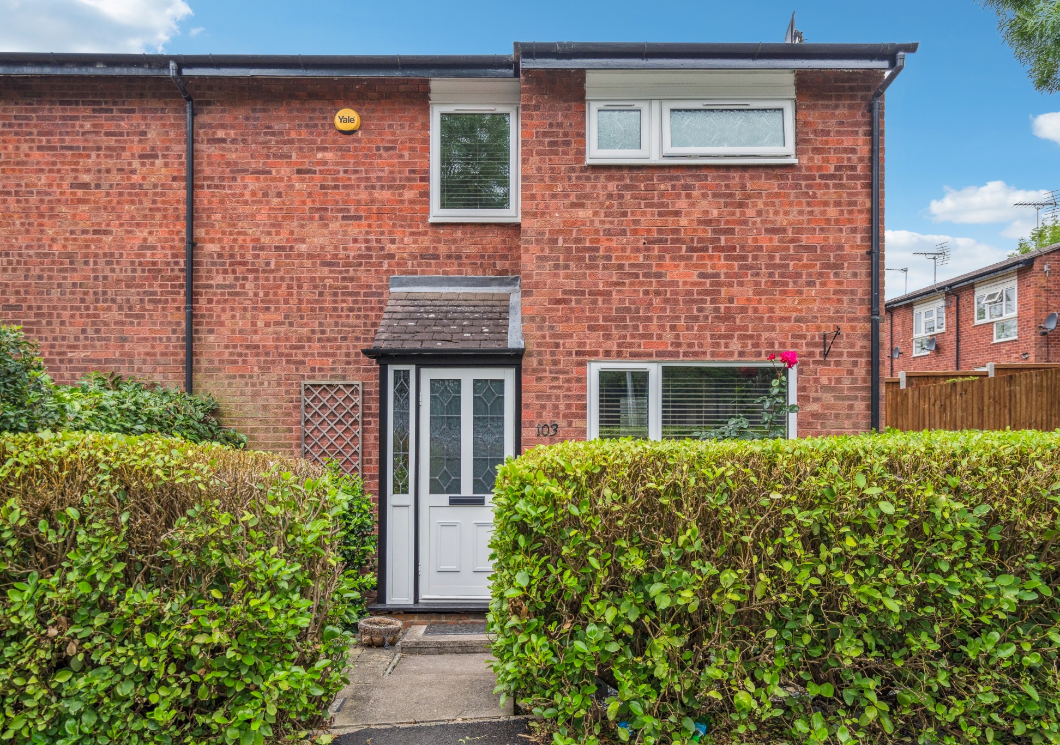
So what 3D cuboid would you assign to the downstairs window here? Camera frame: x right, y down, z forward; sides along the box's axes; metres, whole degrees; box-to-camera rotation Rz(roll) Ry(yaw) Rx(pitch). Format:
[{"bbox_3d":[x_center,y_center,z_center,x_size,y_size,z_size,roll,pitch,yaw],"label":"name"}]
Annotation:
[{"bbox_3d":[1.400,0.420,6.420,1.800,1.040,0.100,0,0,1],"label":"downstairs window"}]

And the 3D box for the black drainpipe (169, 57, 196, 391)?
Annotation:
[{"bbox_3d":[-3.405,-0.460,7.290,0.210,5.100,0.190,0,0,1],"label":"black drainpipe"}]

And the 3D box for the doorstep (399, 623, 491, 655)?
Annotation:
[{"bbox_3d":[-0.550,2.165,6.050,0.910,0.100,0.390,0,0,1],"label":"doorstep"}]

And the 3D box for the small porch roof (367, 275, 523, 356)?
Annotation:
[{"bbox_3d":[-0.715,-0.530,6.710,1.330,0.830,1.220,0,0,1],"label":"small porch roof"}]

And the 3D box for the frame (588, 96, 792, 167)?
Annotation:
[{"bbox_3d":[1.388,-2.075,6.420,1.810,0.575,0.100,0,0,1],"label":"frame"}]

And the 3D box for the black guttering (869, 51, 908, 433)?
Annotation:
[{"bbox_3d":[3.020,-0.280,6.300,0.270,4.800,0.190,0,0,1],"label":"black guttering"}]

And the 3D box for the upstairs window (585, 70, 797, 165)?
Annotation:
[{"bbox_3d":[1.390,-2.200,6.420,1.820,0.825,0.100,0,0,1],"label":"upstairs window"}]

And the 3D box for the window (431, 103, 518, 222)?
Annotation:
[{"bbox_3d":[-0.545,-2.055,7.330,0.895,1.180,0.100,0,0,1],"label":"window"}]

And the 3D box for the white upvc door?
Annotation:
[{"bbox_3d":[-0.543,0.950,6.330,0.820,1.980,0.075,0,0,1],"label":"white upvc door"}]

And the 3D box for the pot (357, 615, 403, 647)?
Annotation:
[{"bbox_3d":[-1.216,2.100,6.050,0.360,0.160,0.360,0,0,0],"label":"pot"}]

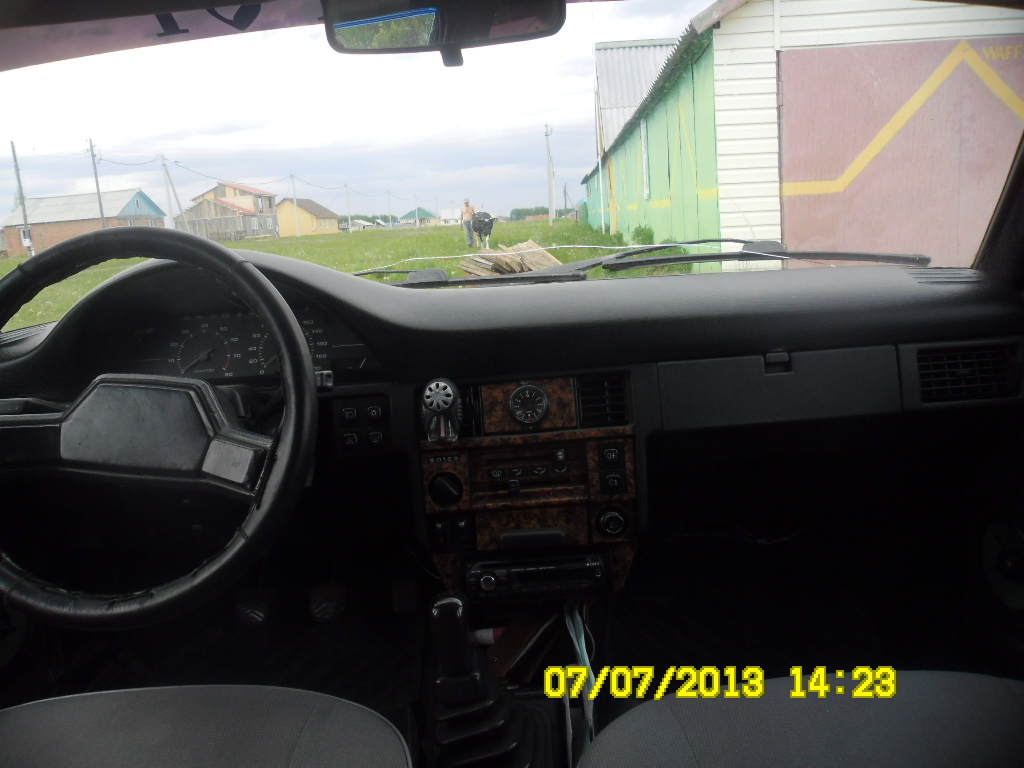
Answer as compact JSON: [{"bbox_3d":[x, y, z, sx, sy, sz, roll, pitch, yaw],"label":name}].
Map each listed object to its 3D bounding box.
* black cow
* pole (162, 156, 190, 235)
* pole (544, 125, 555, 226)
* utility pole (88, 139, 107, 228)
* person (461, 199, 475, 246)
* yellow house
[{"bbox_3d":[-1.093,-5.522,28.770,0.720,1.280,2.050,-4,12,-4],"label":"black cow"},{"bbox_3d":[-32.985,-18.046,78.811,0.350,8.390,3.600,-2,12,4],"label":"pole"},{"bbox_3d":[3.231,-17.578,67.653,0.350,8.360,0.300,-2,12,4],"label":"pole"},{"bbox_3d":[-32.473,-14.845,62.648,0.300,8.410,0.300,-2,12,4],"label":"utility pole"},{"bbox_3d":[-1.663,-5.911,29.324,0.550,1.740,0.420,-2,12,3],"label":"person"},{"bbox_3d":[-32.948,-25.685,123.537,9.380,5.510,12.500,-2,12,4],"label":"yellow house"}]

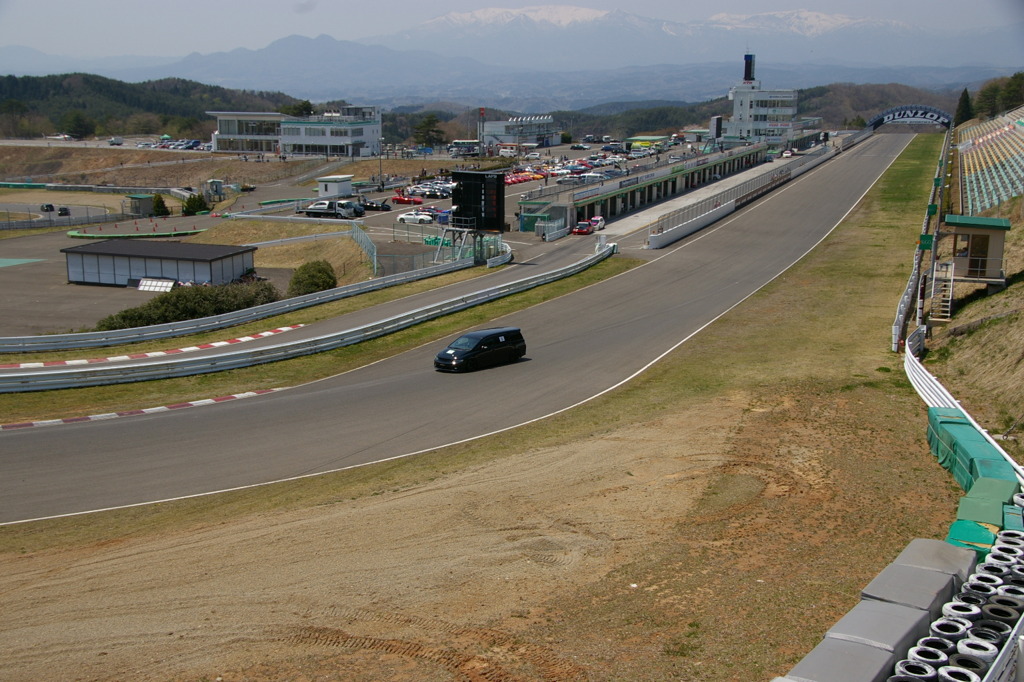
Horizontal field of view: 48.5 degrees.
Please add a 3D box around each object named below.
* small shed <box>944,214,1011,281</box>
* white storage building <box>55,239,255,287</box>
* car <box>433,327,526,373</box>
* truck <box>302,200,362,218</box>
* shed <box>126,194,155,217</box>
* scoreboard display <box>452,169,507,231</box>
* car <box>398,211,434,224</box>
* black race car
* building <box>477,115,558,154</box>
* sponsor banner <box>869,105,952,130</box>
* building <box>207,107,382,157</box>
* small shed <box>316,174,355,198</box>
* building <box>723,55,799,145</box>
[{"bbox_3d":[24.797,-4.978,60.765,3.100,2.850,3.000,5,14,19],"label":"small shed"},{"bbox_3d":[-39.269,-8.509,127.725,19.506,3.619,9.072,5,14,19],"label":"white storage building"},{"bbox_3d":[-1.536,0.420,55.363,4.770,1.550,1.800,-12,15,-43],"label":"car"},{"bbox_3d":[-23.840,-17.104,146.799,6.500,2.150,2.000,5,14,20],"label":"truck"},{"bbox_3d":[-58.528,-21.416,179.234,3.400,2.900,3.300,5,14,21],"label":"shed"},{"bbox_3d":[-2.654,-10.938,89.458,4.350,4.550,0.600,6,15,25],"label":"scoreboard display"},{"bbox_3d":[-12.029,-15.369,141.180,4.310,1.310,1.800,4,14,16],"label":"car"},{"bbox_3d":[-18.576,-18.621,154.844,4.300,1.380,1.780,4,14,18],"label":"black race car"},{"bbox_3d":[2.081,-52.998,289.901,10.500,7.600,31.000,5,14,20],"label":"building"},{"bbox_3d":[141.908,-79.590,405.000,28.000,8.800,2.200,5,14,21],"label":"sponsor banner"},{"bbox_3d":[-56.034,-54.259,291.893,42.500,12.000,16.000,6,14,22],"label":"building"},{"bbox_3d":[-29.005,-25.226,186.625,4.200,3.350,5.000,5,14,20],"label":"small shed"},{"bbox_3d":[61.980,-59.180,282.130,17.200,22.800,10.500,5,14,20],"label":"building"}]

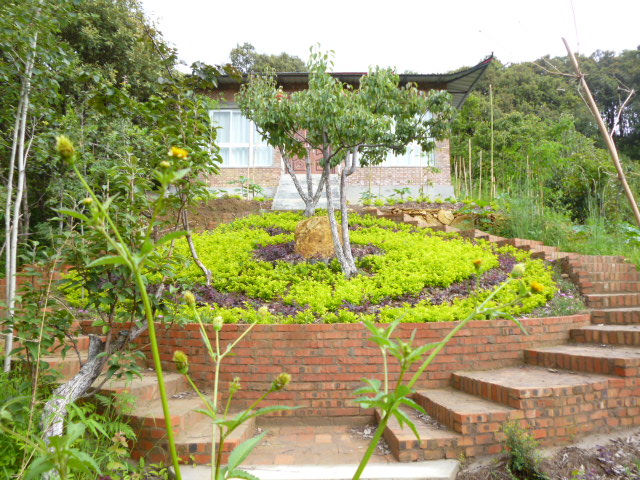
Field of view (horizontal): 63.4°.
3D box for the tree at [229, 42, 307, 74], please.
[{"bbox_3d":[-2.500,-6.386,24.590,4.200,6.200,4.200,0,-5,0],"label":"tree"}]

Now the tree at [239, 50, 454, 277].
[{"bbox_3d":[0.324,-0.973,6.298,2.500,2.830,2.200,0,-5,0],"label":"tree"}]

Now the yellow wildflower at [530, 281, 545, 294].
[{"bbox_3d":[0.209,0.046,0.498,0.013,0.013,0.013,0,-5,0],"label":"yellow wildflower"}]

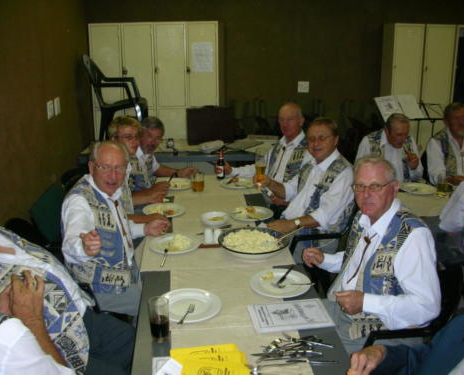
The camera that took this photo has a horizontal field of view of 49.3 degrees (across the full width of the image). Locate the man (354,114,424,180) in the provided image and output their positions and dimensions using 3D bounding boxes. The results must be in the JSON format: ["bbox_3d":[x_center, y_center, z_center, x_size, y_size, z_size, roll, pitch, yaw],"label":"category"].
[{"bbox_3d":[1.120,0.069,3.693,0.530,1.220,0.720,-2,19,-7],"label":"man"}]

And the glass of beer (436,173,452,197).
[{"bbox_3d":[1.411,-0.021,3.333,0.085,0.145,0.085,0,19,0],"label":"glass of beer"}]

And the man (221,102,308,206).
[{"bbox_3d":[0.285,0.054,3.688,0.740,1.300,0.580,-10,20,-30],"label":"man"}]

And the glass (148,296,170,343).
[{"bbox_3d":[-0.257,0.474,1.812,0.072,0.152,0.072,0,18,0],"label":"glass"}]

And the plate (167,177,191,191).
[{"bbox_3d":[-0.406,-0.018,3.572,0.260,0.025,0.260,0,18,0],"label":"plate"}]

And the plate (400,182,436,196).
[{"bbox_3d":[1.280,0.019,3.483,0.260,0.025,0.260,0,18,0],"label":"plate"}]

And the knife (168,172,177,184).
[{"bbox_3d":[-0.399,-0.039,3.250,0.015,0.020,0.190,12,59,32],"label":"knife"}]

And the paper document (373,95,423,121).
[{"bbox_3d":[1.607,-0.761,4.850,0.410,0.020,0.290,-5,60,-12],"label":"paper document"}]

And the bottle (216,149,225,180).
[{"bbox_3d":[-0.081,-0.171,3.748,0.060,0.213,0.060,0,18,0],"label":"bottle"}]

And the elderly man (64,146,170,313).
[{"bbox_3d":[-0.470,0.453,2.366,0.780,1.320,0.600,12,22,33],"label":"elderly man"}]

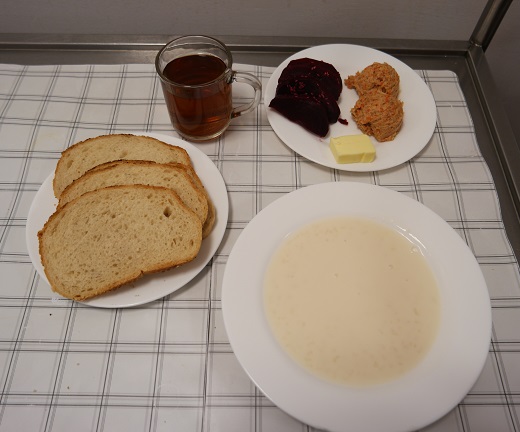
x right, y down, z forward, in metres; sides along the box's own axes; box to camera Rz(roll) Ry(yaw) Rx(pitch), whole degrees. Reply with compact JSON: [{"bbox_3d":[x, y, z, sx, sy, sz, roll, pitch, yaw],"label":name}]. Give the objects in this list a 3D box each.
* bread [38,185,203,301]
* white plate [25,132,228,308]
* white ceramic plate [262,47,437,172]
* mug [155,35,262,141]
[{"bbox_3d":[-0.124,0.016,0.389,0.139,0.014,0.093,-19,76,-7],"label":"bread"},{"bbox_3d":[-0.125,-0.002,0.421,0.191,0.019,0.191,0,61,-1],"label":"white plate"},{"bbox_3d":[0.101,-0.123,0.490,0.189,0.019,0.189,0,61,-1],"label":"white ceramic plate"},{"bbox_3d":[-0.051,-0.130,0.455,0.104,0.084,0.074,7,62,3],"label":"mug"}]

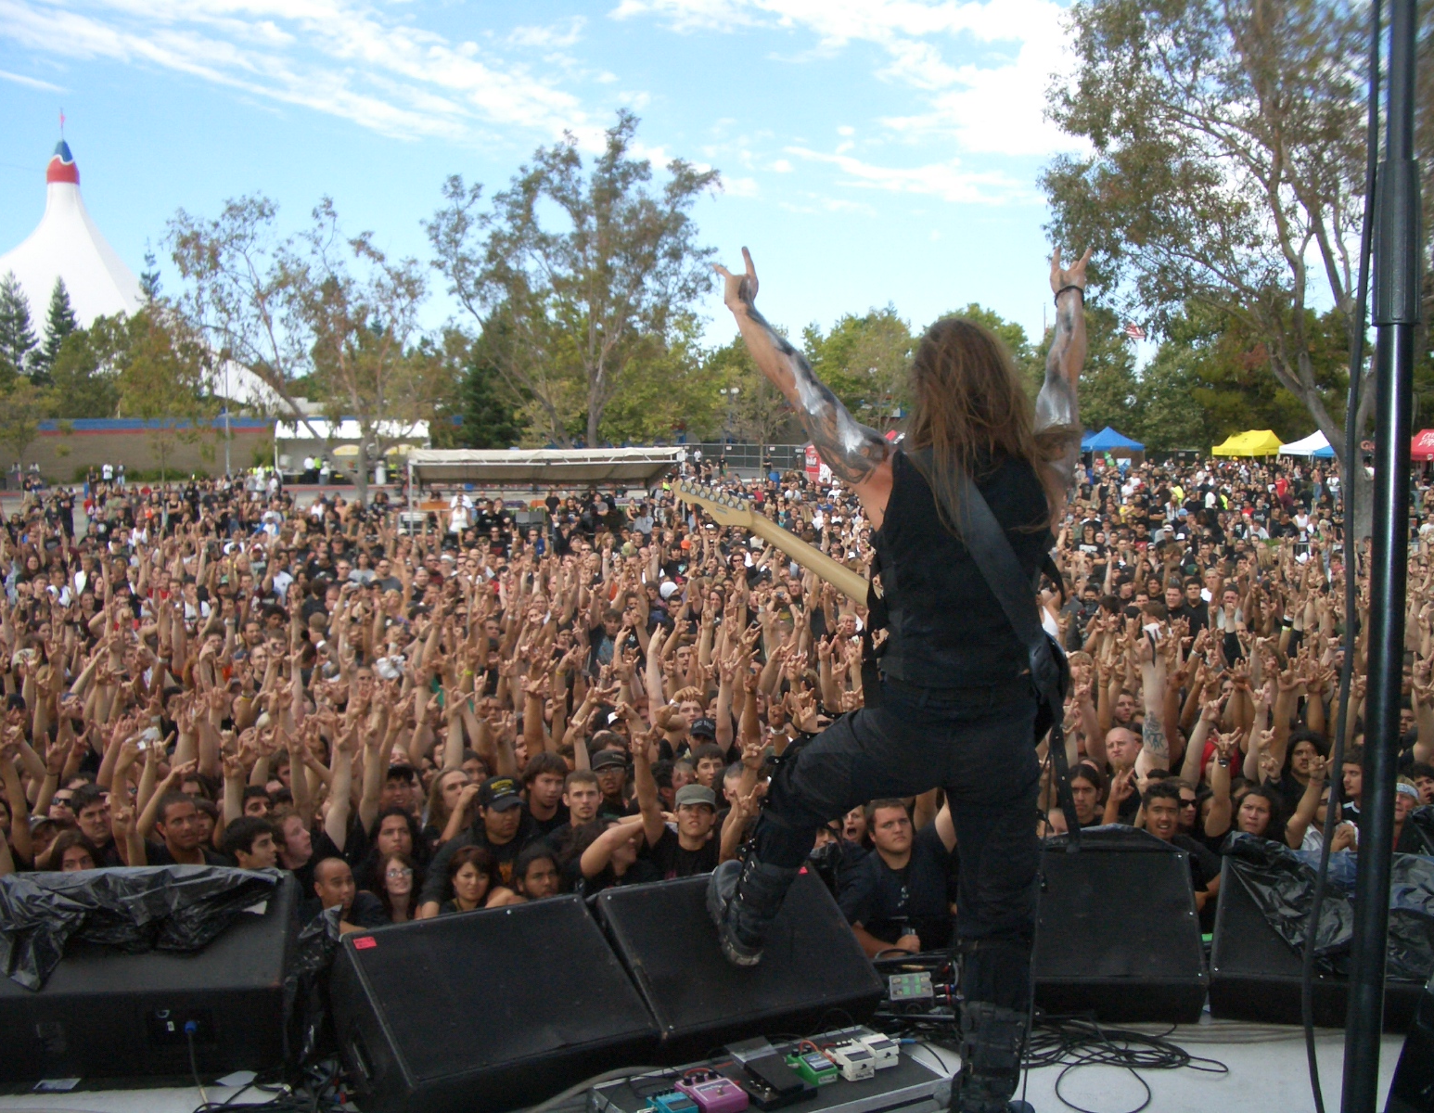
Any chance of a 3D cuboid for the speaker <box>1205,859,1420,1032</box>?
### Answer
[{"bbox_3d":[1.639,1.019,4.016,0.600,0.380,0.450,2,5,18],"label":"speaker"}]

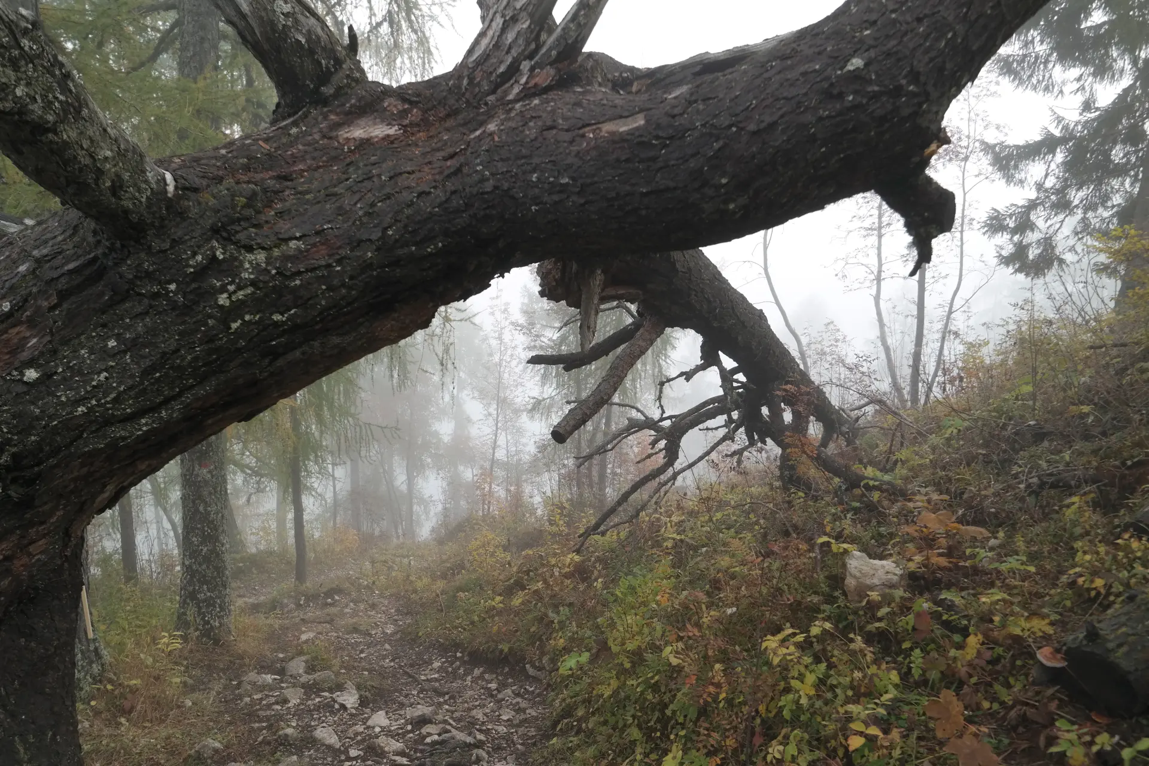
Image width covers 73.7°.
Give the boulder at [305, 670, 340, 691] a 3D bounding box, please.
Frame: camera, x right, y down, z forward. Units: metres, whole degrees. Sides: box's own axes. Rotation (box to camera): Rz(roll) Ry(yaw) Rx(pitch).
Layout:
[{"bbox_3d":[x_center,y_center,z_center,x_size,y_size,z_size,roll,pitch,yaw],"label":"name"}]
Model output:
[{"bbox_3d":[-1.600,1.890,4.870,0.220,0.120,0.170,0,2,0],"label":"boulder"}]

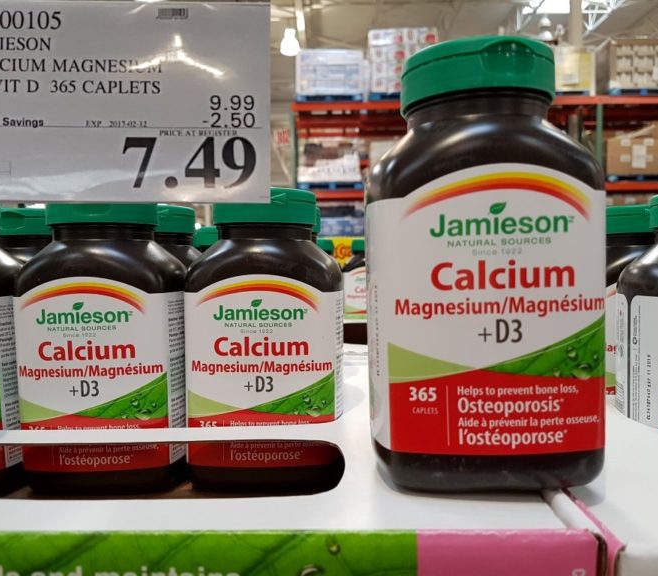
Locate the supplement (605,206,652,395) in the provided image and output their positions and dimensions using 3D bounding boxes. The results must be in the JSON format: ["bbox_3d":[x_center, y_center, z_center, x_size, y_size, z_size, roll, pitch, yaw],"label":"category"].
[{"bbox_3d":[0.223,0.024,0.423,0.091,0.167,0.072,-1,3,0],"label":"supplement"}]

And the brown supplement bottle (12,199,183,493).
[{"bbox_3d":[-0.130,0.029,0.342,0.091,0.167,0.072,-1,3,0],"label":"brown supplement bottle"}]

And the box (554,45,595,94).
[{"bbox_3d":[3.720,-3.514,9.724,1.045,0.710,1.050,-1,3,0],"label":"box"}]

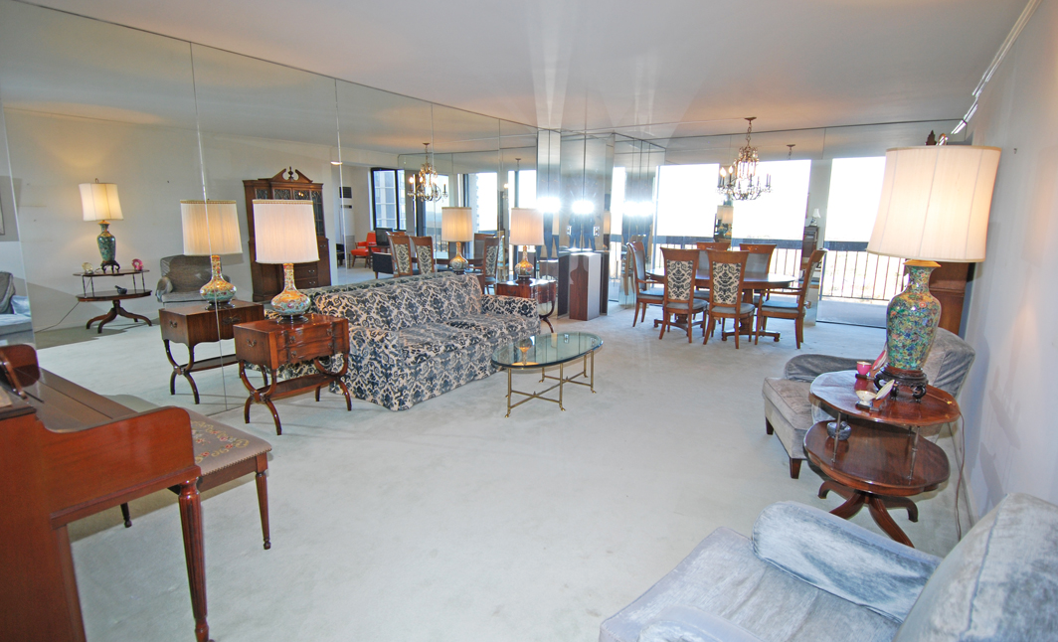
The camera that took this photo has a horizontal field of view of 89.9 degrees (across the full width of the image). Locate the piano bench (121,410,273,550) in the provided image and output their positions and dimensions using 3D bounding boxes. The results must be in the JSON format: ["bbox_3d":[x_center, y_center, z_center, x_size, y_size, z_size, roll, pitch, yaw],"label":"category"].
[{"bbox_3d":[-1.540,0.766,2.397,0.740,0.474,0.392,8,14,33],"label":"piano bench"}]

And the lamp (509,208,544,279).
[{"bbox_3d":[-0.026,-0.882,6.169,0.401,0.844,0.401,1,12,0],"label":"lamp"}]

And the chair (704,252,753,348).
[{"bbox_3d":[2.347,-0.280,6.176,0.471,1.117,0.593,8,14,33],"label":"chair"}]

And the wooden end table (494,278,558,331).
[{"bbox_3d":[-0.026,-0.110,6.158,0.414,0.704,0.599,8,14,33],"label":"wooden end table"}]

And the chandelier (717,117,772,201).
[{"bbox_3d":[2.478,-1.861,6.076,0.622,0.898,0.622,8,14,33],"label":"chandelier"}]

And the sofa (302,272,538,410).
[{"bbox_3d":[-0.832,0.079,4.984,0.977,0.792,1.865,8,14,33],"label":"sofa"}]

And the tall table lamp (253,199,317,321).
[{"bbox_3d":[-1.704,-0.423,3.763,0.407,0.842,0.407,8,14,33],"label":"tall table lamp"}]

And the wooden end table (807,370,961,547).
[{"bbox_3d":[1.628,0.681,2.514,0.565,0.714,0.781,8,14,33],"label":"wooden end table"}]

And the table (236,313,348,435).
[{"bbox_3d":[-1.694,0.360,3.882,0.433,0.719,0.638,8,14,33],"label":"table"}]

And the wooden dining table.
[{"bbox_3d":[2.317,-0.203,6.625,1.761,0.736,1.154,8,14,33],"label":"wooden dining table"}]

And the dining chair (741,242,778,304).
[{"bbox_3d":[2.832,-0.415,6.794,0.488,1.092,0.622,8,14,33],"label":"dining chair"}]

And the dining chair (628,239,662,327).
[{"bbox_3d":[1.682,-0.474,7.075,0.600,1.117,0.578,8,14,33],"label":"dining chair"}]

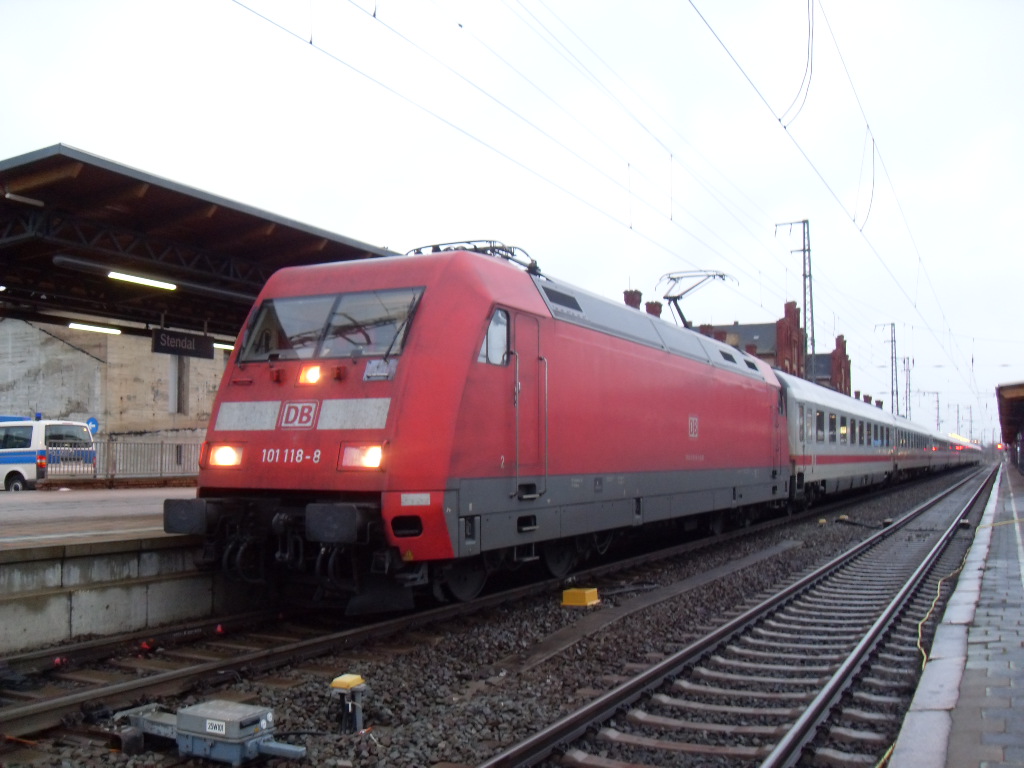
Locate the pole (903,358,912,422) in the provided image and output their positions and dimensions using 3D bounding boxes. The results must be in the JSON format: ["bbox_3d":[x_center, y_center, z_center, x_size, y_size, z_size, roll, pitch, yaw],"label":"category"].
[{"bbox_3d":[51.566,3.836,130.813,1.000,14.694,0.800,-2,-5,27],"label":"pole"}]

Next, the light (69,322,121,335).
[{"bbox_3d":[-8.088,-1.066,19.500,0.100,0.100,1.220,-2,-5,27],"label":"light"}]

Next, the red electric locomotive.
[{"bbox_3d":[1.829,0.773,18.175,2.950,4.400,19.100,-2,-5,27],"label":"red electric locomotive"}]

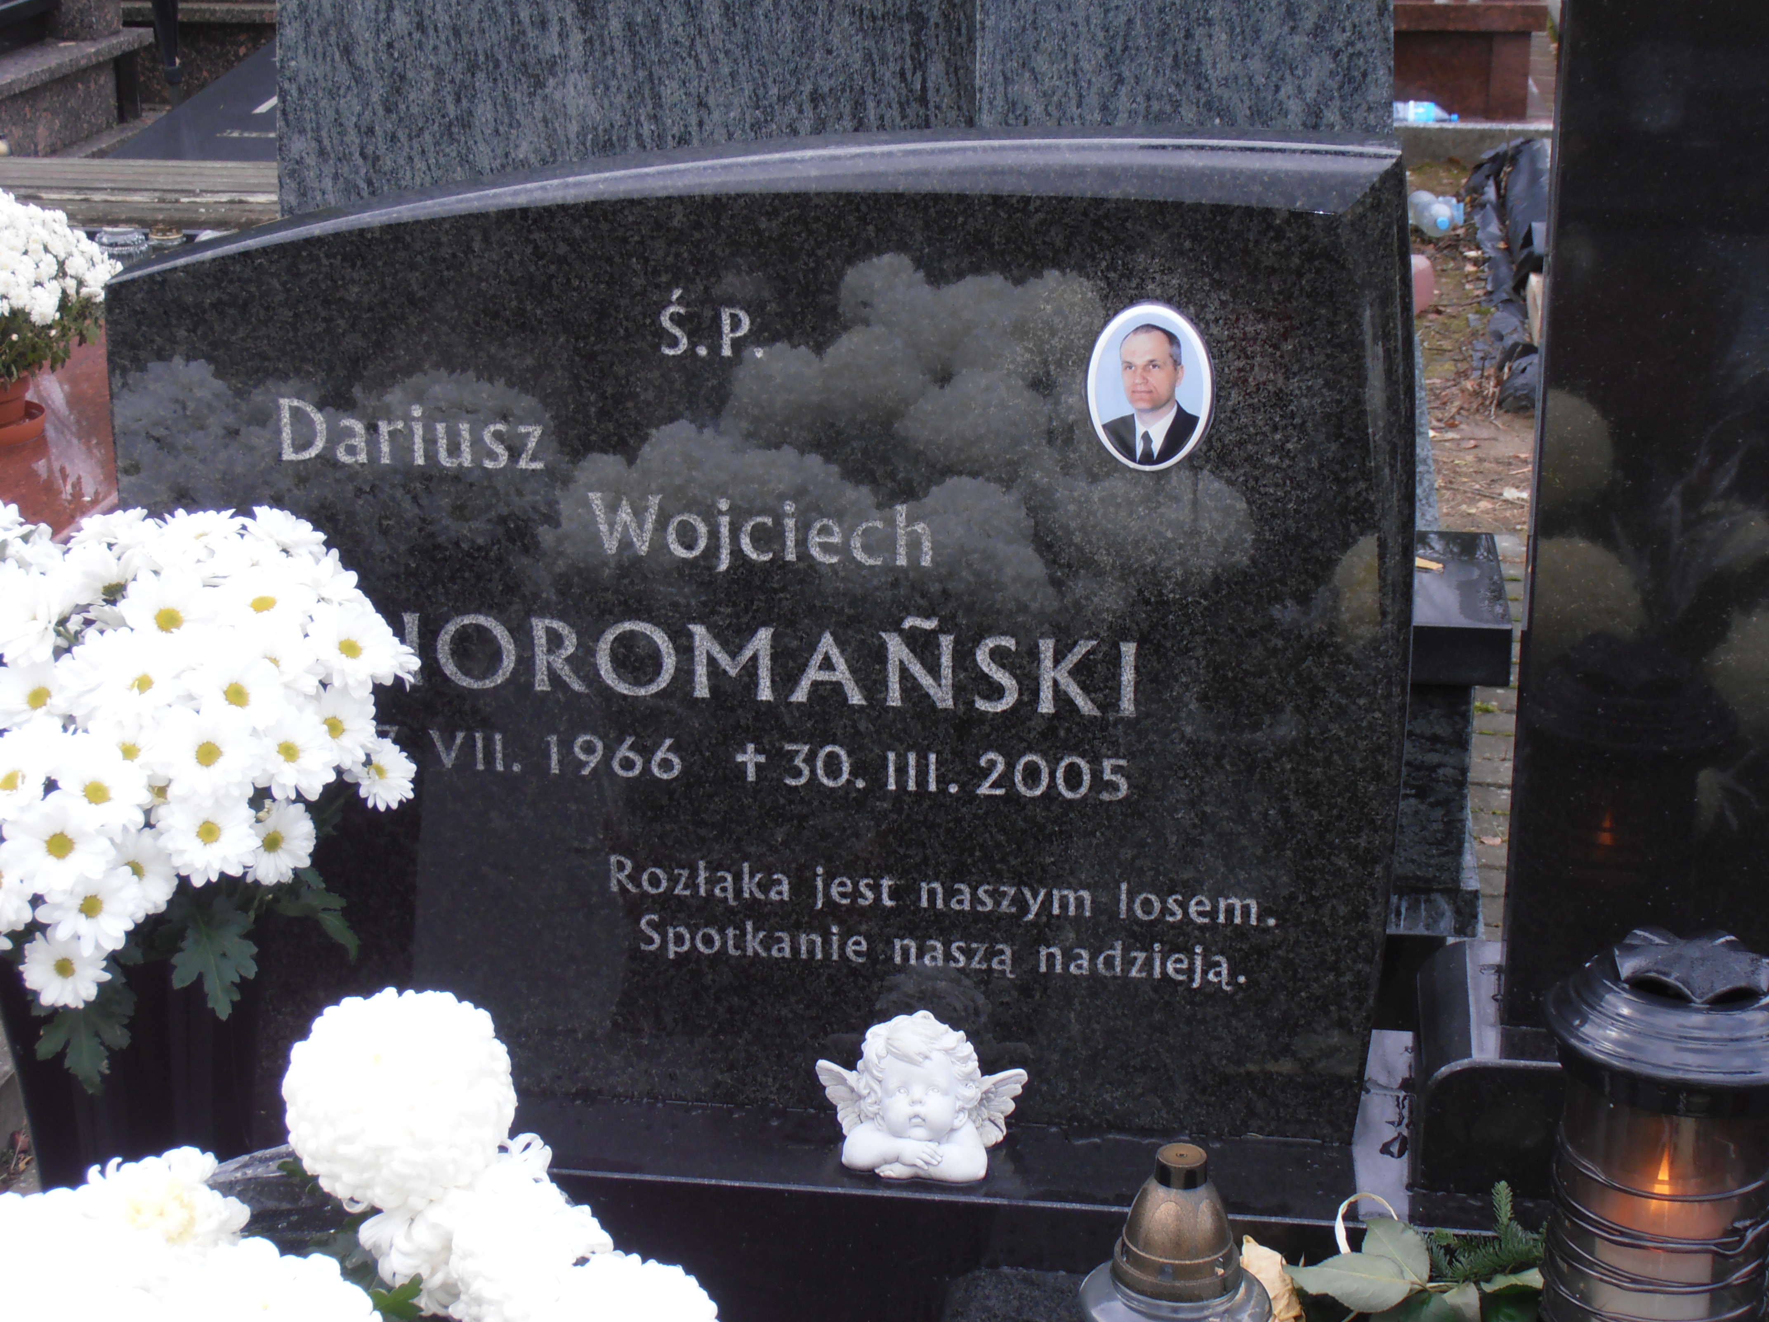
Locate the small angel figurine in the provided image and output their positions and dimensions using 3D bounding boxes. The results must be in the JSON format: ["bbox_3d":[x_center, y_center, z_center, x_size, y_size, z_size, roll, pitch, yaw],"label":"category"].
[{"bbox_3d":[0.023,0.317,2.627,0.160,0.108,0.090,3,18,8],"label":"small angel figurine"}]

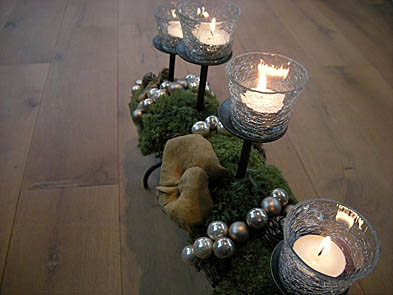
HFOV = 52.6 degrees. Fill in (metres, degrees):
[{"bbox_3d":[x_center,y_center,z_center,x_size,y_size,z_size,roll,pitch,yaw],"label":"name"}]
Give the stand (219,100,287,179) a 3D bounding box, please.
[{"bbox_3d":[0.050,0.002,0.383,0.064,0.084,0.064,5,42,0],"label":"stand"}]

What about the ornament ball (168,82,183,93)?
[{"bbox_3d":[-0.028,-0.083,0.553,0.017,0.017,0.017,5,42,0],"label":"ornament ball"}]

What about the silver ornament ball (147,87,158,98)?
[{"bbox_3d":[-0.060,-0.074,0.540,0.017,0.017,0.017,3,42,-2],"label":"silver ornament ball"}]

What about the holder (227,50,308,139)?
[{"bbox_3d":[0.056,-0.044,0.341,0.066,0.049,0.066,5,42,0],"label":"holder"}]

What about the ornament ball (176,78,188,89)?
[{"bbox_3d":[-0.020,-0.088,0.562,0.017,0.017,0.017,3,42,-2],"label":"ornament ball"}]

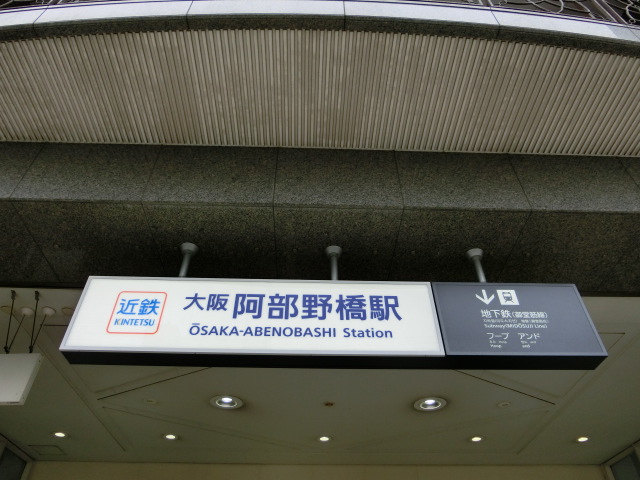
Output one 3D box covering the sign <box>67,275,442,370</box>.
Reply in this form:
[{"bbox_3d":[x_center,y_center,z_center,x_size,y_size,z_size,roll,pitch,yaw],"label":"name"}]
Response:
[{"bbox_3d":[-0.419,0.568,3.234,2.468,0.582,0.189,1,-41,-2],"label":"sign"}]

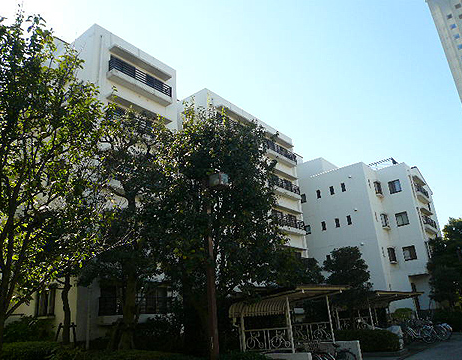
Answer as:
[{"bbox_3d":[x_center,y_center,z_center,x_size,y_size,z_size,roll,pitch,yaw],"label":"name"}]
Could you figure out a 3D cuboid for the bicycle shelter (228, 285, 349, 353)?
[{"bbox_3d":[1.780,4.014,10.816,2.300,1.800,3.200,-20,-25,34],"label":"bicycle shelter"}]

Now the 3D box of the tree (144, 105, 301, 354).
[{"bbox_3d":[-0.337,0.968,10.197,4.000,6.700,4.000,-20,-25,34],"label":"tree"}]

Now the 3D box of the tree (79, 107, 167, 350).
[{"bbox_3d":[-3.355,1.178,12.149,2.800,7.850,2.800,-20,-25,34],"label":"tree"}]

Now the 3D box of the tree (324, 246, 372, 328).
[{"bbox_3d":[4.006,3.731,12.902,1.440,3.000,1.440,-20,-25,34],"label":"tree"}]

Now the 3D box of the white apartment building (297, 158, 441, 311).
[{"bbox_3d":[12.545,5.352,34.034,9.600,13.100,9.400,-20,-25,34],"label":"white apartment building"}]

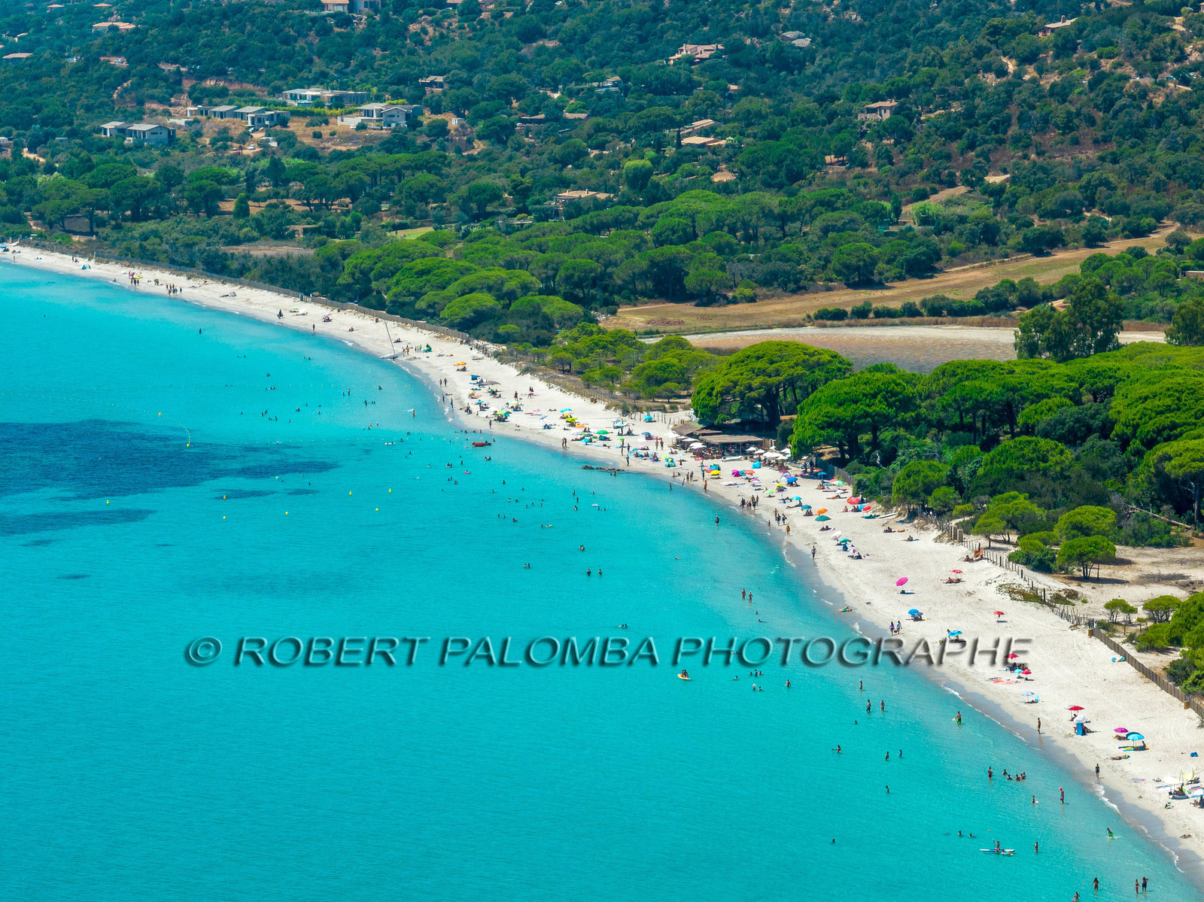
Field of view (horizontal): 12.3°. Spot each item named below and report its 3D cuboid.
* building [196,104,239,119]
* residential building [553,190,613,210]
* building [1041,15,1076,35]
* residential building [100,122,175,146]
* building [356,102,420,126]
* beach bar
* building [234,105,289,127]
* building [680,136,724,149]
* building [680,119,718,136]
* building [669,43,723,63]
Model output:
[{"bbox_3d":[-121.640,-107.240,1770.000,8.000,4.000,12.500,-5,8,-43],"label":"building"},{"bbox_3d":[-5.110,-70.010,1560.000,13.000,4.800,10.500,4,7,35],"label":"residential building"},{"bbox_3d":[167.400,-156.080,2050.000,9.500,6.500,8.500,6,8,45],"label":"building"},{"bbox_3d":[-139.480,-95.170,1680.000,11.500,5.800,22.000,-4,7,-37],"label":"residential building"},{"bbox_3d":[-66.910,-105.310,1750.000,12.000,6.300,17.000,-4,7,-35],"label":"building"},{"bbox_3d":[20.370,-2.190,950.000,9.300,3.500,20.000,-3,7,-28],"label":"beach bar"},{"bbox_3d":[-104.930,-103.370,1730.000,13.000,5.300,11.000,-5,8,-43],"label":"building"},{"bbox_3d":[30.240,-93.450,1690.000,9.000,4.000,9.500,-5,8,-42],"label":"building"},{"bbox_3d":[29.620,-99.440,1720.000,8.000,4.900,9.000,-4,7,-38],"label":"building"},{"bbox_3d":[34.960,-147.870,2080.000,17.000,6.300,11.000,2,6,15],"label":"building"}]

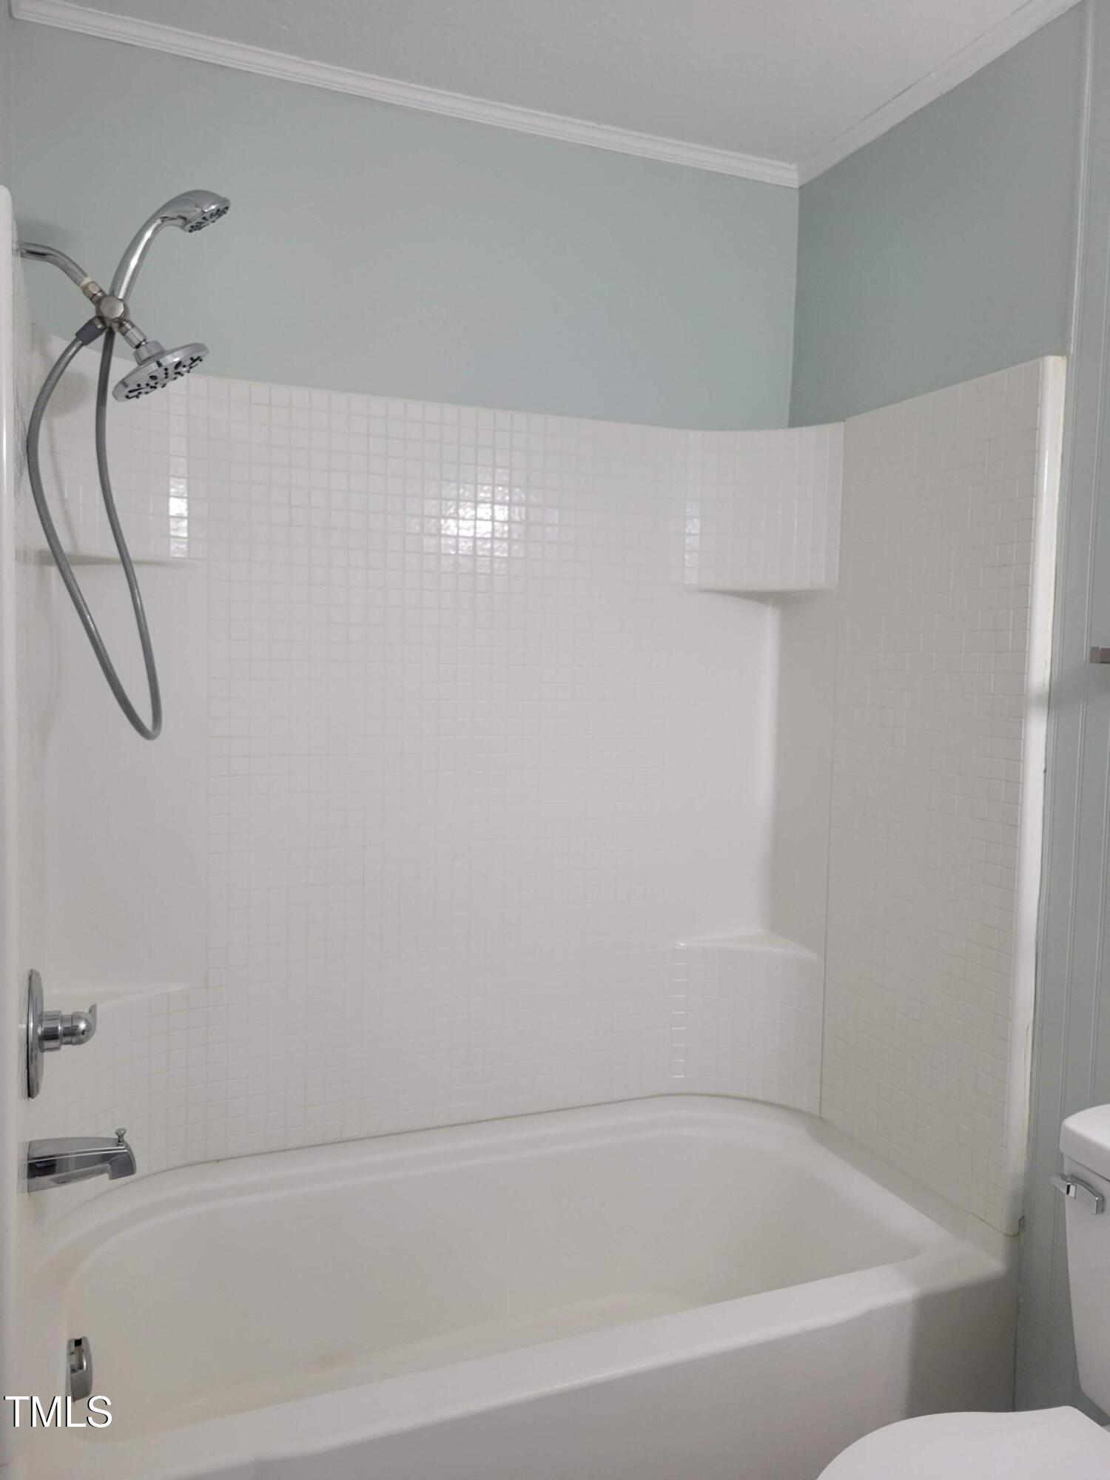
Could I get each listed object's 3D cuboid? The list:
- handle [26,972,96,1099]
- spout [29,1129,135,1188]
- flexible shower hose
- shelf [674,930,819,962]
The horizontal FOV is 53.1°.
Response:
[{"bbox_3d":[-0.687,0.407,1.554,0.089,0.183,0.181,-1,4,-23],"label":"handle"},{"bbox_3d":[-0.668,0.590,1.573,0.137,0.059,0.063,-1,4,-23],"label":"spout"},{"bbox_3d":[-0.630,-0.285,1.525,0.167,0.567,0.082,-1,4,-23],"label":"flexible shower hose"},{"bbox_3d":[0.398,0.443,2.307,0.237,0.024,0.228,-1,4,-23],"label":"shelf"}]

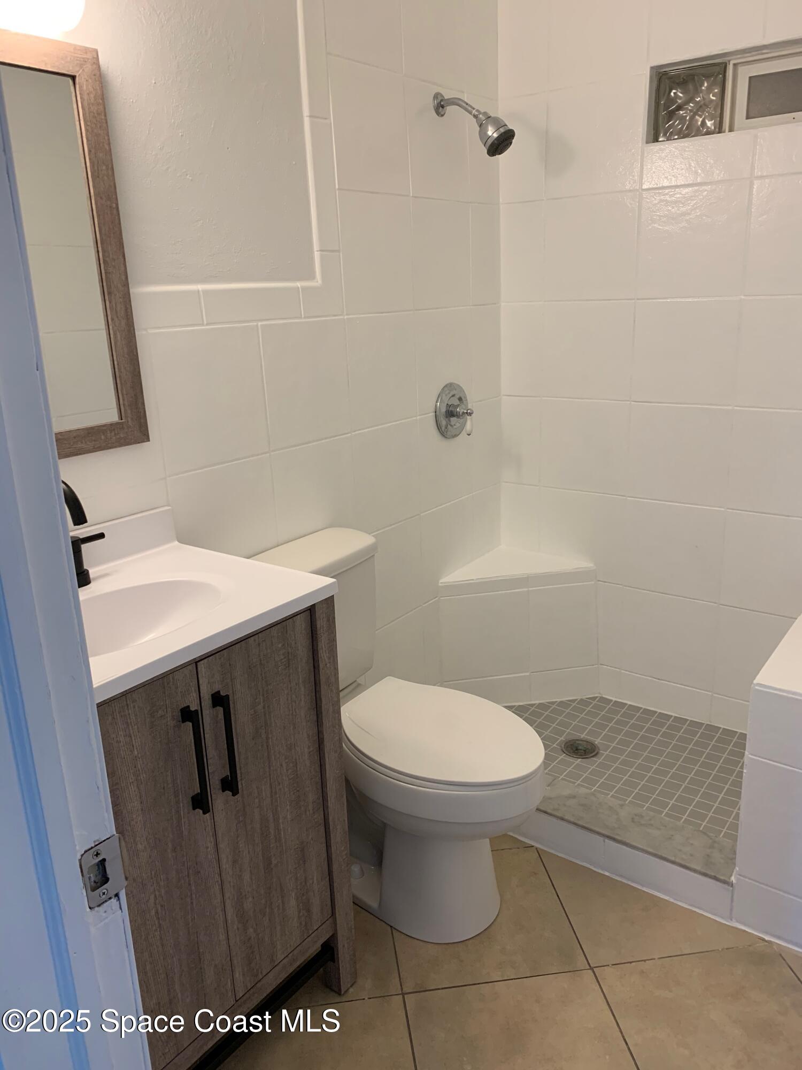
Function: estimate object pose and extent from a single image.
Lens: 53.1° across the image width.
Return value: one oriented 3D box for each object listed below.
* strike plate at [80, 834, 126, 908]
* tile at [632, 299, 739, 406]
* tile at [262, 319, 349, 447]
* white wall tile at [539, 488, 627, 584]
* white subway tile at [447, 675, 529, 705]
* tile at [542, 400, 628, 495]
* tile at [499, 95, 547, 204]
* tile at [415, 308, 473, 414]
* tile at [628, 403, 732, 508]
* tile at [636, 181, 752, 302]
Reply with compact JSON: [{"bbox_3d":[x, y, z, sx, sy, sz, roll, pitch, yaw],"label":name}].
[{"bbox_3d":[-0.262,0.295,0.706,0.005,0.057,0.039,11,21,37],"label":"strike plate"},{"bbox_3d":[0.815,-0.524,2.311,0.294,0.295,0.010,10,21,36],"label":"tile"},{"bbox_3d":[-0.231,-0.375,1.977,0.010,0.295,0.294,10,21,36],"label":"tile"},{"bbox_3d":[0.611,0.002,2.700,0.303,0.300,0.010,10,21,36],"label":"white wall tile"},{"bbox_3d":[0.292,0.544,2.778,0.316,0.111,0.010,-5,17,-9],"label":"white subway tile"},{"bbox_3d":[0.603,-0.288,2.630,0.305,0.302,0.010,11,21,37],"label":"tile"},{"bbox_3d":[0.372,-1.170,2.448,0.157,0.295,0.010,10,21,36],"label":"tile"},{"bbox_3d":[0.134,-0.541,2.482,0.010,0.302,0.305,10,21,36],"label":"tile"},{"bbox_3d":[0.845,-0.243,2.447,0.305,0.302,0.010,11,21,37],"label":"tile"},{"bbox_3d":[0.826,-0.830,2.284,0.305,0.302,0.010,10,21,36],"label":"tile"}]

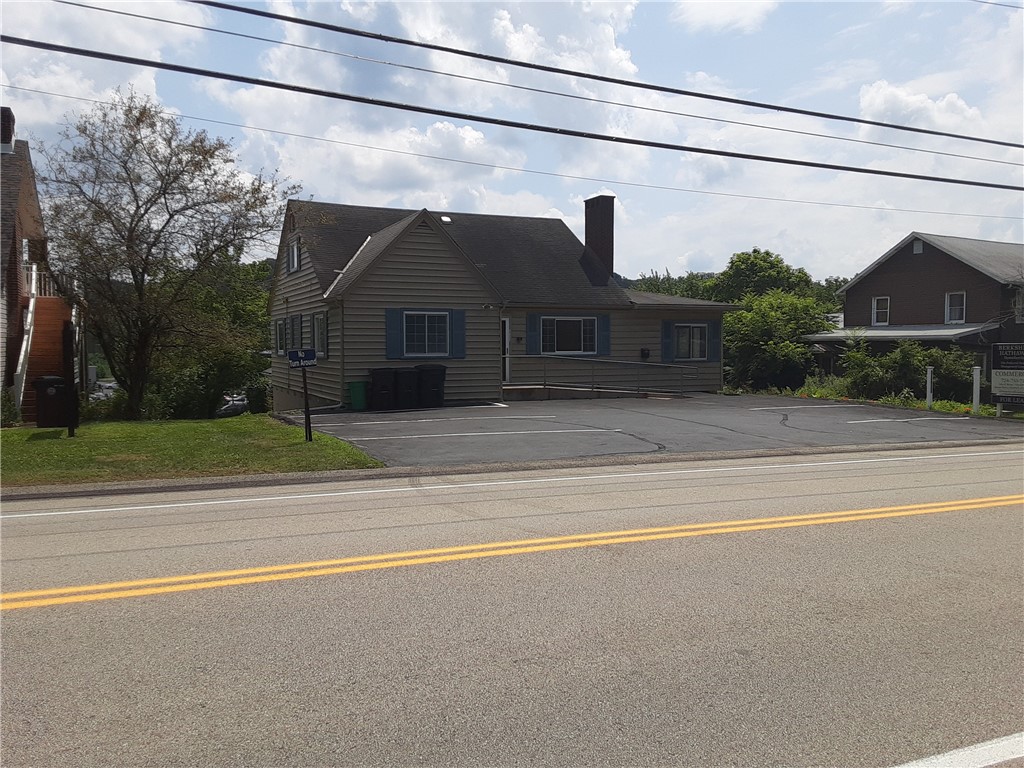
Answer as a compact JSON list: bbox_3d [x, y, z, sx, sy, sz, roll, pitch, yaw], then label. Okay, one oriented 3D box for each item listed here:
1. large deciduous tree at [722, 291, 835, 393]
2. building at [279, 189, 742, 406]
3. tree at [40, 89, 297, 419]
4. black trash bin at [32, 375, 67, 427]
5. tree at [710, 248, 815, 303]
[{"bbox_3d":[11.118,-1.735,33.414,4.800,4.500,4.600,-2,3,-26],"label":"large deciduous tree"},{"bbox_3d":[-0.423,-3.298,30.309,15.500,7.900,12.150,-2,3,-26],"label":"building"},{"bbox_3d":[-9.576,-3.607,22.536,7.300,9.300,7.000,-2,3,-26],"label":"tree"},{"bbox_3d":[-9.978,0.370,17.400,0.700,1.100,0.780,-2,3,-28],"label":"black trash bin"},{"bbox_3d":[14.072,-3.140,45.228,7.200,9.000,7.000,-2,3,-26],"label":"tree"}]

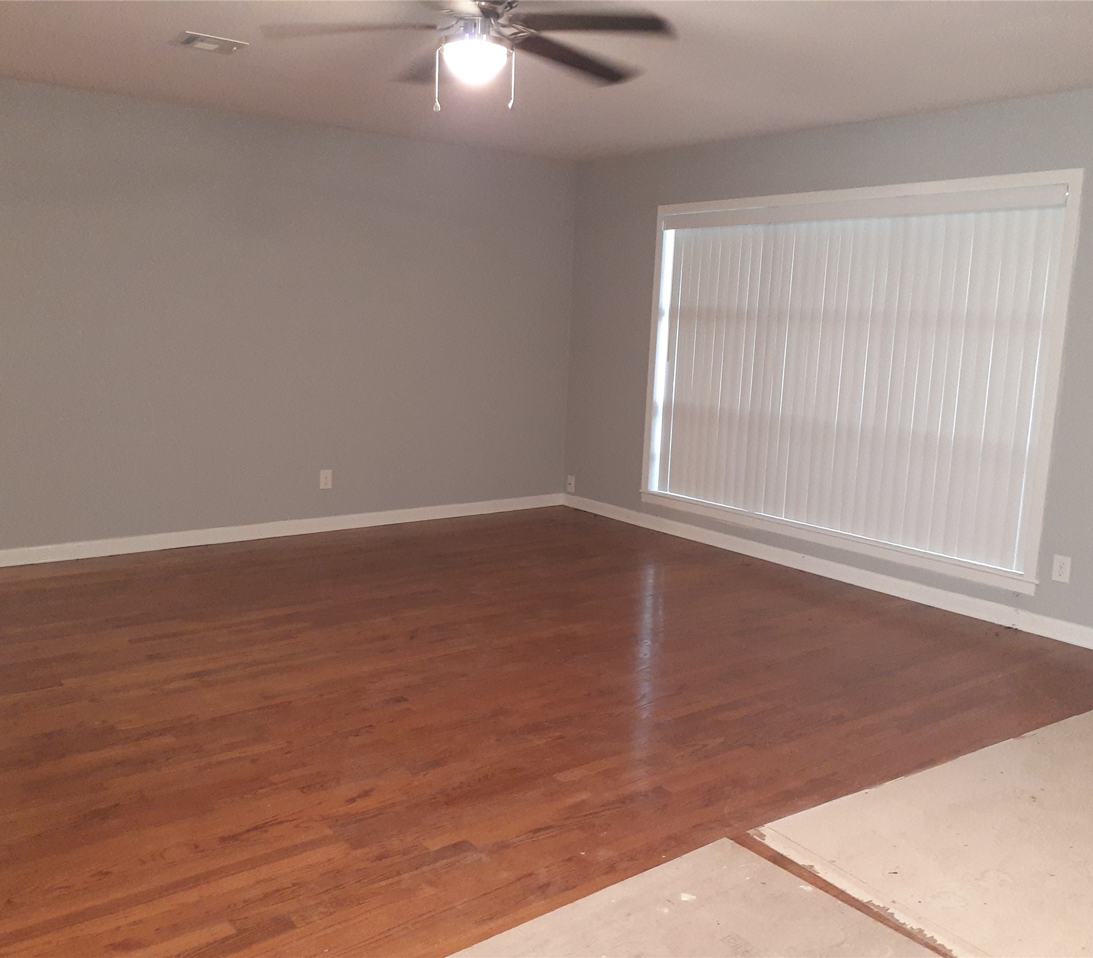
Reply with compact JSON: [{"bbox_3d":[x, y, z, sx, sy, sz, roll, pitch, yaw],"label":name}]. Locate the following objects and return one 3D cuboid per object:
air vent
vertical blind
[{"bbox_3d":[-1.377,-1.778,4.071,0.265,0.030,0.230,-5,12,-38],"label":"air vent"},{"bbox_3d":[1.520,-0.594,5.539,0.090,1.755,2.510,-5,12,-38],"label":"vertical blind"}]

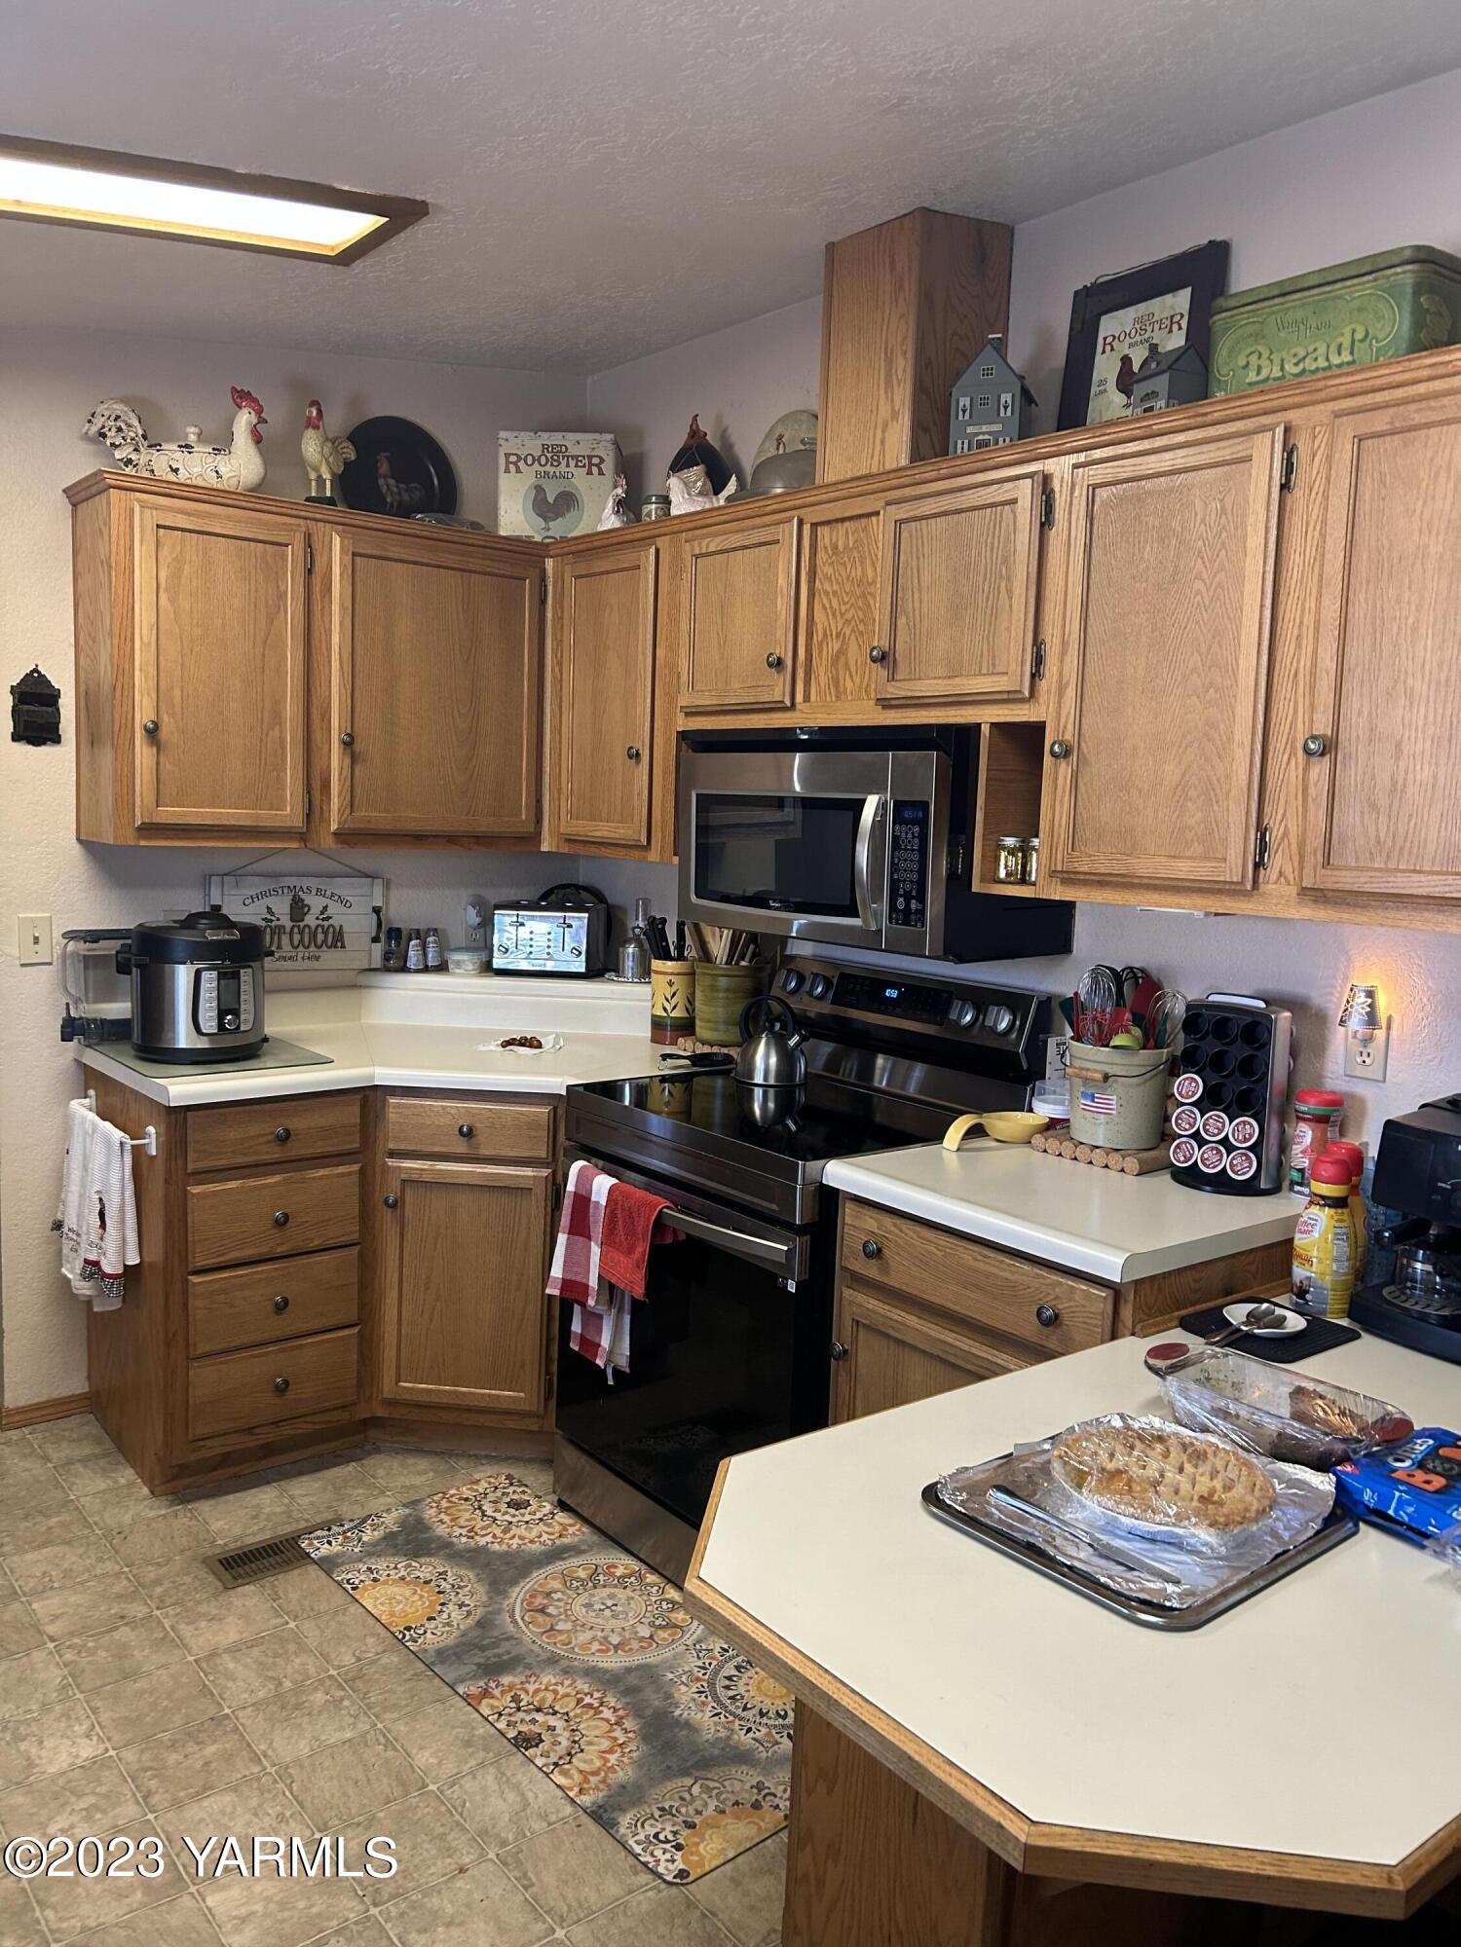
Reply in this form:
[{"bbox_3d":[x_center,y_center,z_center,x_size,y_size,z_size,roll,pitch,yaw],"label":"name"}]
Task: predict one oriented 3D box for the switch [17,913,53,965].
[{"bbox_3d":[-1.597,-0.076,3.368,0.070,0.116,0.014,-3,8,-38],"label":"switch"}]

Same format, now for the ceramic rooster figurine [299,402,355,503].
[{"bbox_3d":[-0.953,-1.217,3.439,0.080,0.242,0.125,5,7,24],"label":"ceramic rooster figurine"}]

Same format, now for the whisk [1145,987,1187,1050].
[{"bbox_3d":[0.748,0.154,2.633,0.070,0.266,0.070,22,-6,-39],"label":"whisk"}]

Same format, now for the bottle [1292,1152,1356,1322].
[{"bbox_3d":[0.896,0.395,2.207,0.074,0.235,0.074,-1,7,-24],"label":"bottle"}]

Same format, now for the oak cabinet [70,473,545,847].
[{"bbox_3d":[-0.976,-0.712,3.610,1.157,0.795,0.327,-3,8,-38],"label":"oak cabinet"}]

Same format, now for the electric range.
[{"bbox_3d":[0.118,0.605,3.039,0.708,1.176,0.765,-3,8,-38],"label":"electric range"}]

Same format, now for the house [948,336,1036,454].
[{"bbox_3d":[0.497,-1.075,2.758,0.145,0.245,0.130,5,7,24],"label":"house"}]

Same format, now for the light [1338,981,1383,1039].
[{"bbox_3d":[1.030,0.064,2.389,0.065,0.094,0.070,-3,8,-38],"label":"light"}]

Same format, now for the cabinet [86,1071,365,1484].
[{"bbox_3d":[-1.181,0.670,3.424,0.442,0.885,0.658,-3,8,-38],"label":"cabinet"}]

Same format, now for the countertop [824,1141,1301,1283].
[{"bbox_3d":[0.601,0.372,2.495,0.640,0.039,0.638,-3,8,-38],"label":"countertop"}]

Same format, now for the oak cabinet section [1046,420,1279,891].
[{"bbox_3d":[0.795,-0.491,2.420,0.300,0.686,0.396,-3,8,-39],"label":"oak cabinet section"}]

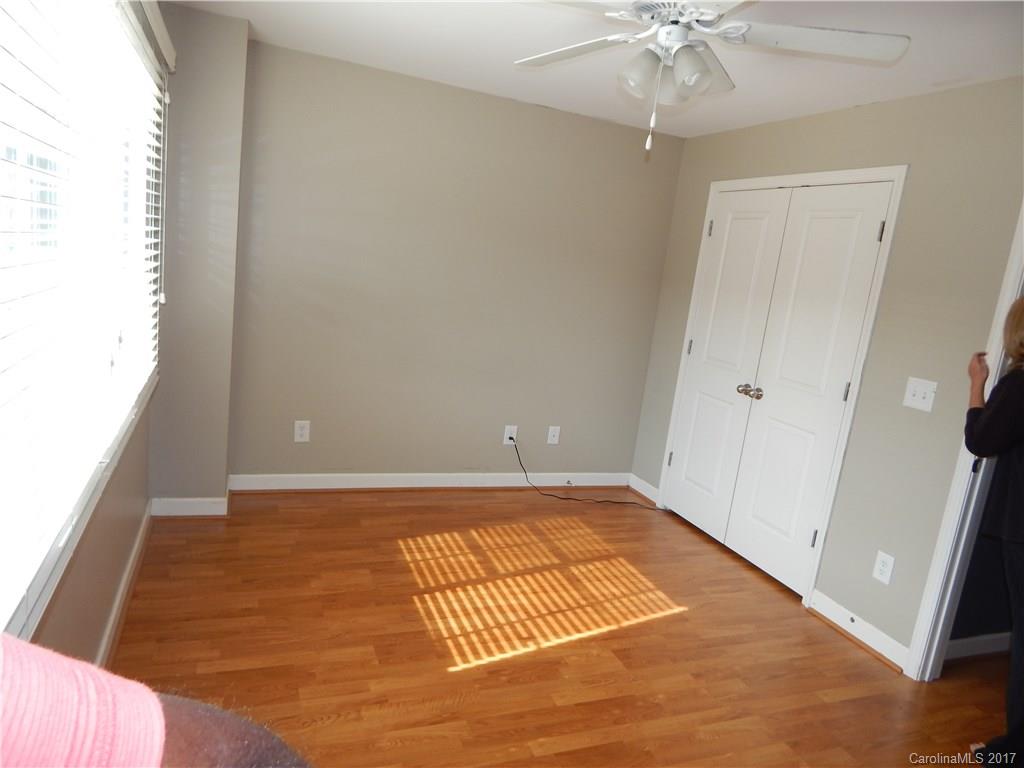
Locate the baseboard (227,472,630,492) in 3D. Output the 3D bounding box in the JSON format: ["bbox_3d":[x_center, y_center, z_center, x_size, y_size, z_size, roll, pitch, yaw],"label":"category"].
[{"bbox_3d":[-0.373,0.632,4.214,2.678,0.102,0.018,3,12,-22],"label":"baseboard"}]

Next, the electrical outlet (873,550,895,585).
[{"bbox_3d":[1.641,0.808,2.874,0.012,0.126,0.077,3,12,-22],"label":"electrical outlet"}]

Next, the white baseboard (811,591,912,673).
[{"bbox_3d":[1.577,1.113,2.989,0.018,0.102,0.505,3,12,-22],"label":"white baseboard"}]

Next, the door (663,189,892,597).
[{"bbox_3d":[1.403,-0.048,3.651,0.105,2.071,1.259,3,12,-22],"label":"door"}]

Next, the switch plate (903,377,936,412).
[{"bbox_3d":[1.725,0.043,2.753,0.012,0.126,0.126,3,12,-22],"label":"switch plate"}]

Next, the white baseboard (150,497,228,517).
[{"bbox_3d":[-1.657,0.640,3.351,0.350,0.102,0.018,3,12,-22],"label":"white baseboard"}]

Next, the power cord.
[{"bbox_3d":[0.495,0.586,4.303,0.994,0.374,0.451,3,12,-22],"label":"power cord"}]

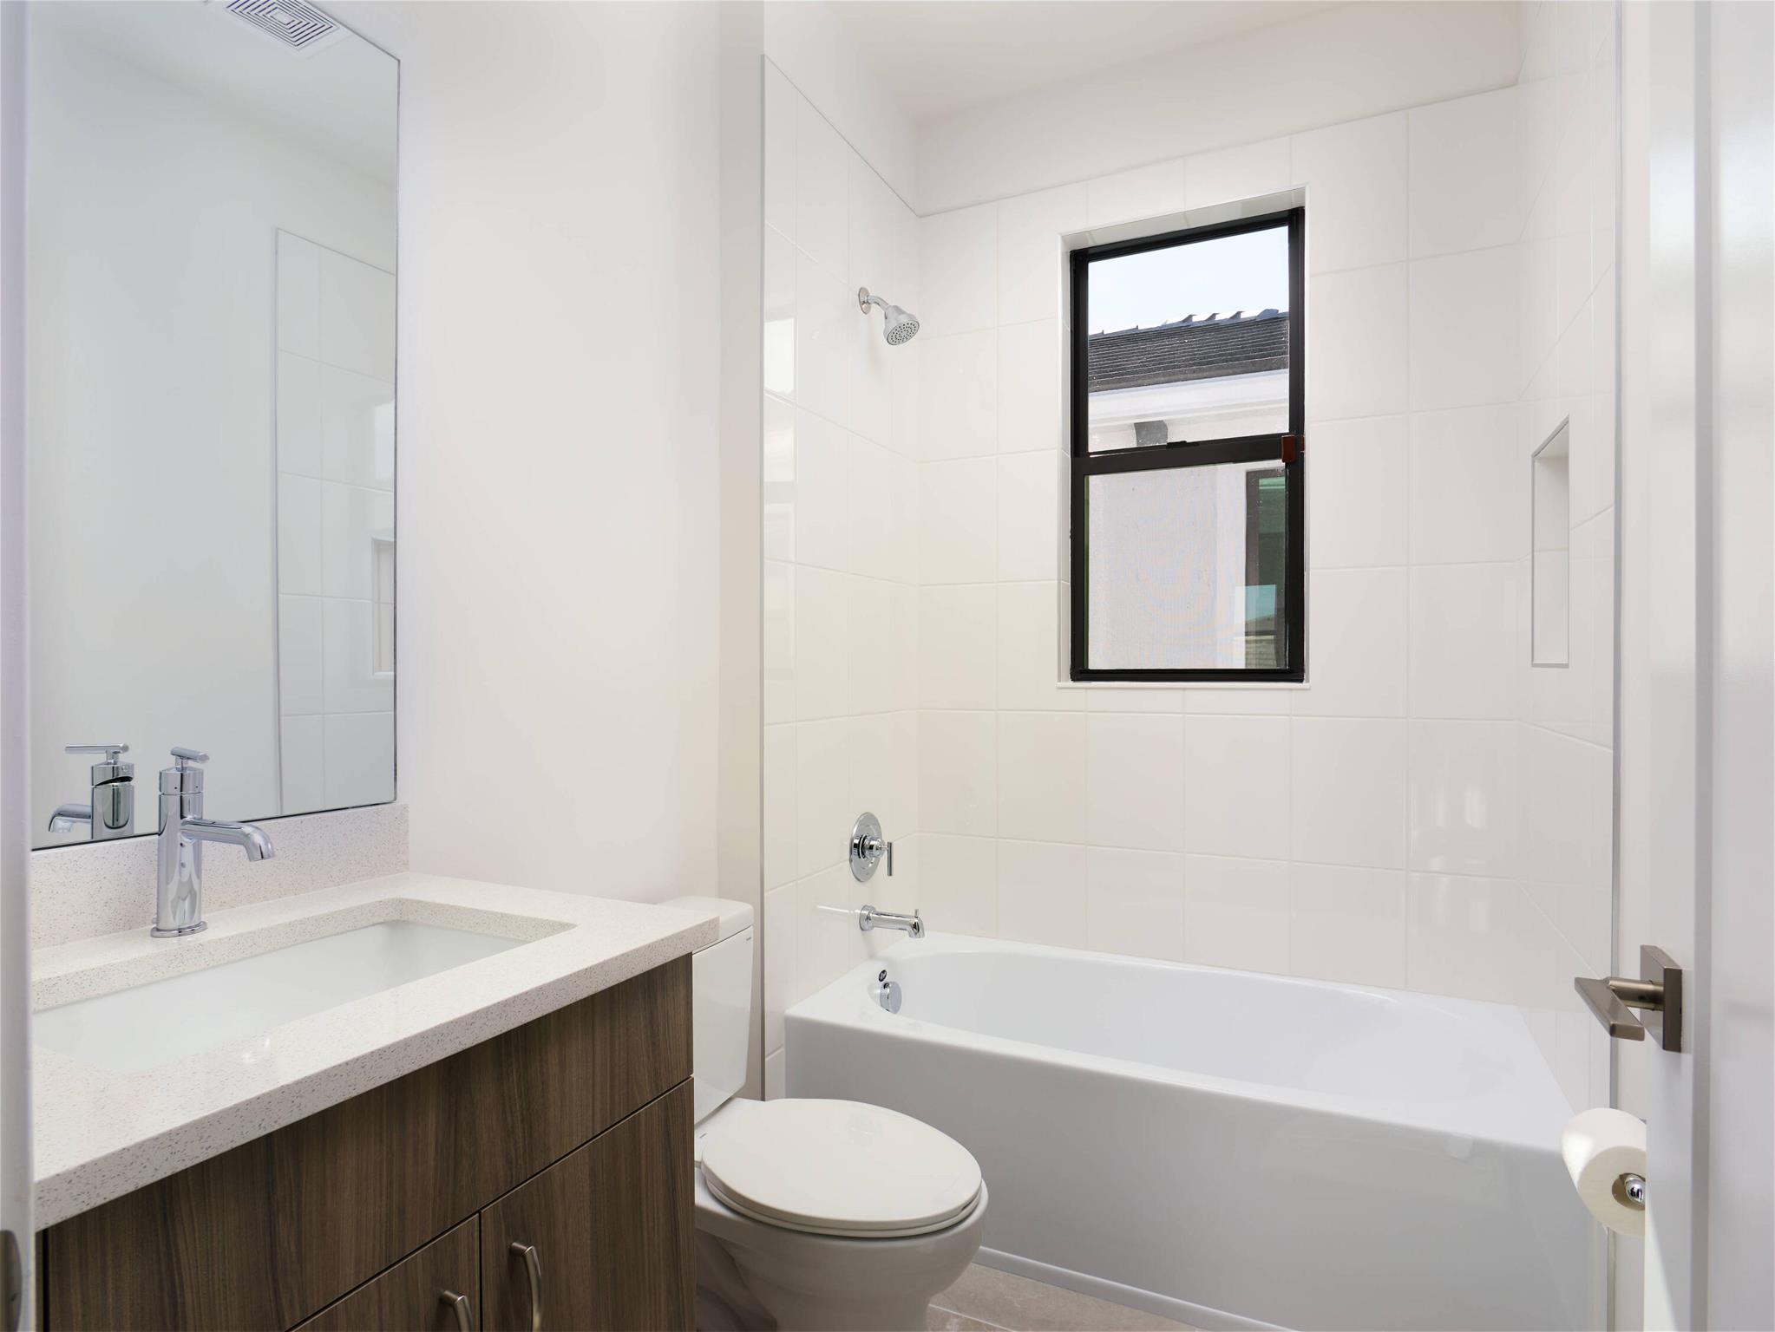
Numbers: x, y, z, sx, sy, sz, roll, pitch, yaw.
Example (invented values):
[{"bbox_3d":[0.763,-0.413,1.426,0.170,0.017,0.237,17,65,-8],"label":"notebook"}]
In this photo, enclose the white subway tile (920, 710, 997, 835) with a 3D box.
[{"bbox_3d":[0.205,0.306,2.674,0.246,0.361,0.010,0,0,26],"label":"white subway tile"}]

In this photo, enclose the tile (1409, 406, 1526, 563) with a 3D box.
[{"bbox_3d":[1.336,-0.419,2.149,0.215,0.362,0.010,0,0,26],"label":"tile"}]

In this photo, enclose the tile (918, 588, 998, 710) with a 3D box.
[{"bbox_3d":[0.206,-0.054,2.698,0.246,0.364,0.010,0,0,26],"label":"tile"}]

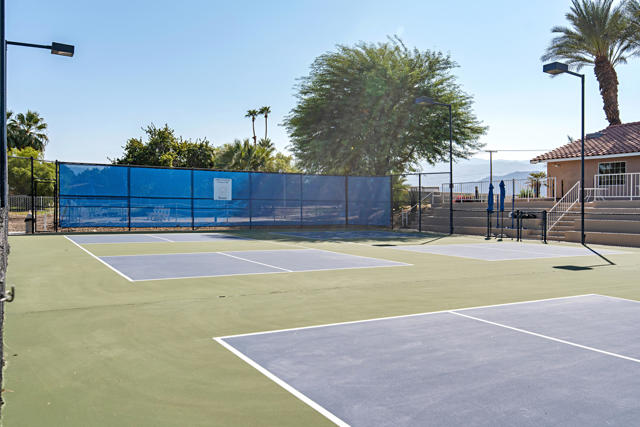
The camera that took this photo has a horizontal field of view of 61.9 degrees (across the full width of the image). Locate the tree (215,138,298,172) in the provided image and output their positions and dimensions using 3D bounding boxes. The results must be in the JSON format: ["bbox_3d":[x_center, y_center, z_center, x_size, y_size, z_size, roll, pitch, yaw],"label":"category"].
[{"bbox_3d":[-6.786,-3.900,57.000,9.000,8.100,7.500,0,1,0],"label":"tree"}]

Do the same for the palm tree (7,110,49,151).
[{"bbox_3d":[-31.257,-5.637,57.000,4.500,10.700,4.500,0,1,0],"label":"palm tree"}]

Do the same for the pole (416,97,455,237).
[{"bbox_3d":[5.786,-2.279,26.431,2.140,6.660,0.600,-1,1,-30],"label":"pole"}]

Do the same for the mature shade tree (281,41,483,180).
[{"bbox_3d":[4.619,-5.873,38.200,14.000,13.100,13.500,0,1,0],"label":"mature shade tree"}]

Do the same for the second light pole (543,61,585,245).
[{"bbox_3d":[9.311,-2.143,20.060,2.110,6.660,0.560,-1,1,-30],"label":"second light pole"}]

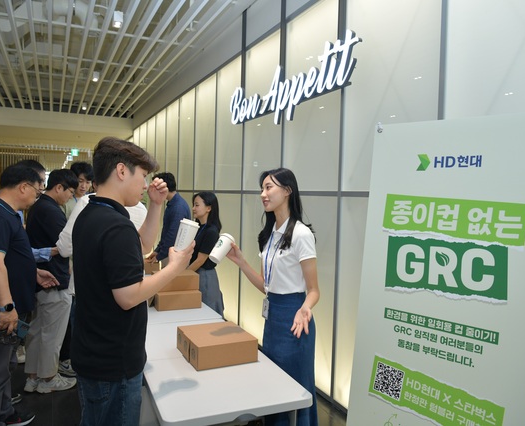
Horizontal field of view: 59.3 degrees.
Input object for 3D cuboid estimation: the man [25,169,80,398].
[{"bbox_3d":[-1.607,0.508,3.583,0.430,1.690,0.470,0,3,-33],"label":"man"}]

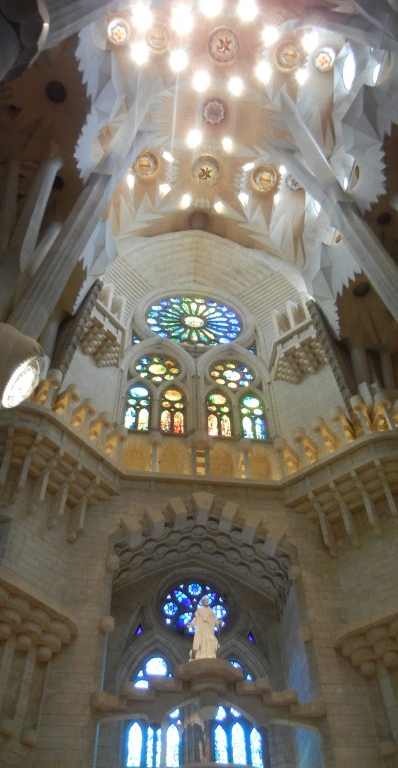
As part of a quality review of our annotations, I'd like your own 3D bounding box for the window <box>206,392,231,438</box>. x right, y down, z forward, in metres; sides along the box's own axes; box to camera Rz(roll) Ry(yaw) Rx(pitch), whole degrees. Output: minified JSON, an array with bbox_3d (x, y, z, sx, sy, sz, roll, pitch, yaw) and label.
[{"bbox_3d":[1.039,1.495,33.981,1.234,3.618,0.250,5,-53,-5],"label":"window"}]

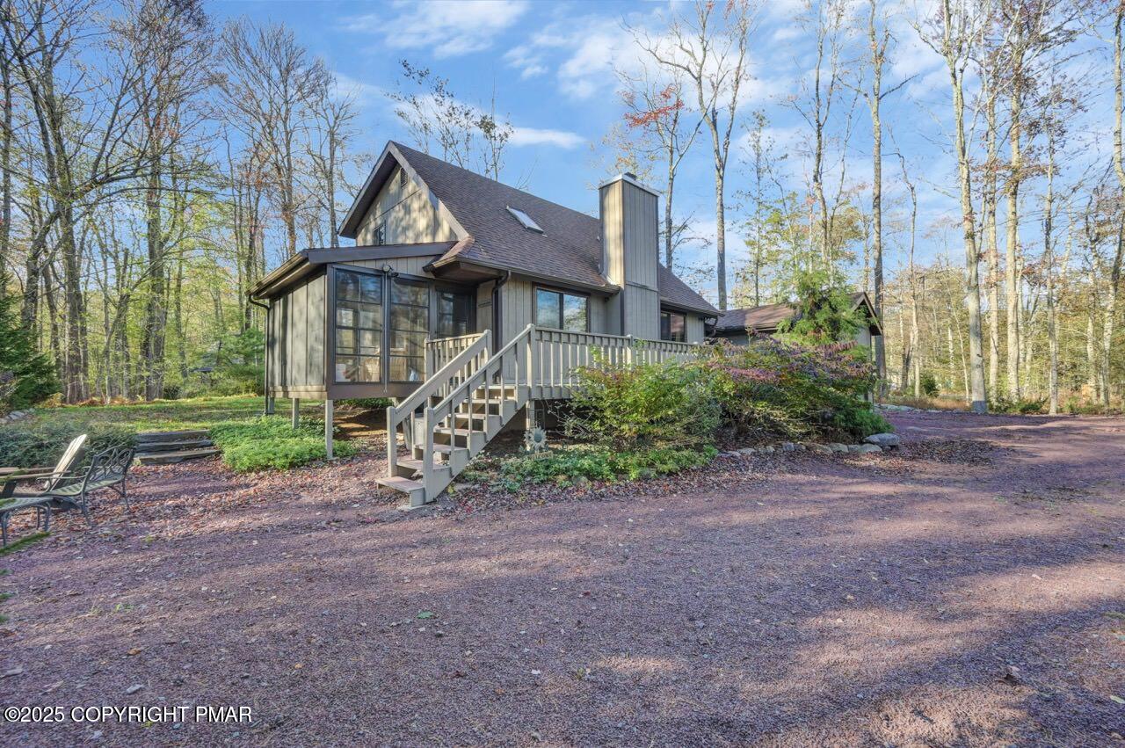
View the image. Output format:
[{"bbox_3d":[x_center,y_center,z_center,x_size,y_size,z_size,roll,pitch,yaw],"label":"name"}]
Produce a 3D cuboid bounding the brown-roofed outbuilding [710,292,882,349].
[{"bbox_3d":[8.375,-0.627,18.306,7.289,4.501,6.402,-1,-1,45],"label":"brown-roofed outbuilding"}]

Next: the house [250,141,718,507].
[{"bbox_3d":[-1.458,-2.270,13.333,10.589,7.978,12.608,-1,-1,45],"label":"house"}]

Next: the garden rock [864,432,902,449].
[{"bbox_3d":[6.830,1.410,9.350,0.640,0.260,0.480,-1,-1,36],"label":"garden rock"}]

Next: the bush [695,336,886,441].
[{"bbox_3d":[5.500,0.320,10.900,3.800,2.300,2.700,-1,-1,27],"label":"bush"}]

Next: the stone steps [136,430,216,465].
[{"bbox_3d":[-7.759,1.429,8.862,1.100,0.480,1.300,-1,-1,45],"label":"stone steps"}]

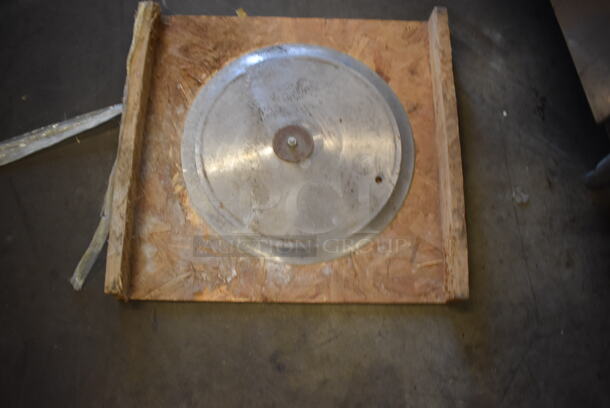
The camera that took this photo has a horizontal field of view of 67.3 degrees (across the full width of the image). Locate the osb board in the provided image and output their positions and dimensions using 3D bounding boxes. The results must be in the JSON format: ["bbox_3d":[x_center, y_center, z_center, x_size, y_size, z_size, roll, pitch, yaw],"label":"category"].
[{"bbox_3d":[-0.023,-0.099,0.773,0.544,0.053,0.515,1,75,-1],"label":"osb board"}]

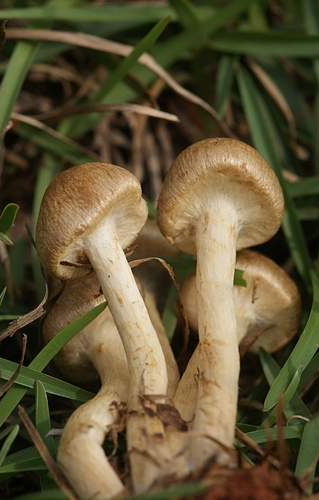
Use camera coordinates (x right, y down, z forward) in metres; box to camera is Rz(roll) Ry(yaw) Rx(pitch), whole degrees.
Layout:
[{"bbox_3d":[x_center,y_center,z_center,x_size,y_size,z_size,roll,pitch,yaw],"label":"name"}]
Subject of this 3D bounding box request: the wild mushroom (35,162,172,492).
[{"bbox_3d":[-0.017,0.024,0.650,0.037,0.104,0.039,-11,-7,0],"label":"wild mushroom"}]

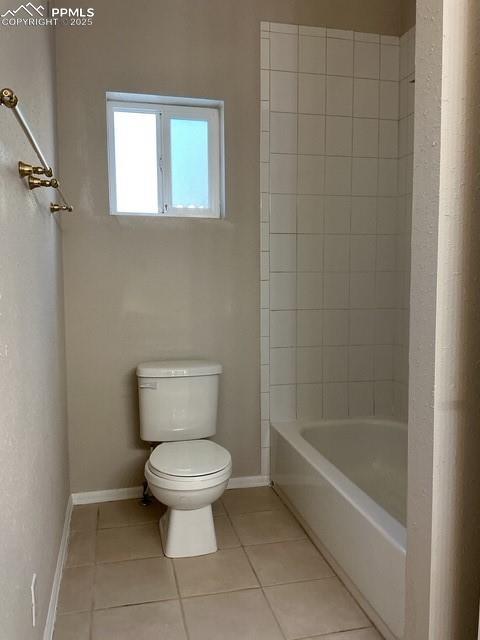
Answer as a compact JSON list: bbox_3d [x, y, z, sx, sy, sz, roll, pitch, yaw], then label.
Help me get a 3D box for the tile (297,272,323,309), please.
[{"bbox_3d":[0.380,-0.158,2.902,0.151,0.202,0.009,-1,5,-13],"label":"tile"}]

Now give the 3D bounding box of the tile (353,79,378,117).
[{"bbox_3d":[0.668,-1.177,2.853,0.150,0.201,0.010,-2,6,-13],"label":"tile"}]

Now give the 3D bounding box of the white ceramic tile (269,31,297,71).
[{"bbox_3d":[0.223,-1.359,2.729,0.150,0.185,0.010,-2,6,-13],"label":"white ceramic tile"}]

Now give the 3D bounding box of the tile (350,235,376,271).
[{"bbox_3d":[0.679,-0.369,2.952,0.151,0.202,0.009,-1,5,-13],"label":"tile"}]

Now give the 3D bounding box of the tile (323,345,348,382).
[{"bbox_3d":[0.534,0.248,2.980,0.152,0.203,0.010,-2,6,-14],"label":"tile"}]

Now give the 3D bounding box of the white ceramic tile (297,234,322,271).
[{"bbox_3d":[0.380,-0.361,2.883,0.151,0.202,0.009,-1,5,-13],"label":"white ceramic tile"}]

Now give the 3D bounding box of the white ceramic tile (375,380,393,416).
[{"bbox_3d":[0.820,0.447,3.058,0.118,0.195,0.009,-1,5,-13],"label":"white ceramic tile"}]

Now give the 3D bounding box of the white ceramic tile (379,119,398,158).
[{"bbox_3d":[0.816,-0.998,2.952,0.120,0.203,0.010,-1,5,-12],"label":"white ceramic tile"}]

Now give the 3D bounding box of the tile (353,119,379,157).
[{"bbox_3d":[0.669,-0.974,2.873,0.150,0.201,0.010,-2,6,-13],"label":"tile"}]

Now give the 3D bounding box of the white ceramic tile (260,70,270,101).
[{"bbox_3d":[0.128,-1.197,2.745,0.049,0.150,0.010,-2,6,-13],"label":"white ceramic tile"}]

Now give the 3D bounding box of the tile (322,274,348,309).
[{"bbox_3d":[0.533,-0.161,2.947,0.151,0.203,0.010,-2,6,-13],"label":"tile"}]

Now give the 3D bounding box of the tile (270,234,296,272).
[{"bbox_3d":[0.233,-0.358,2.886,0.152,0.203,0.010,-1,5,-12],"label":"tile"}]

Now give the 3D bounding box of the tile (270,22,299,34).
[{"bbox_3d":[0.222,-1.475,2.718,0.150,0.044,0.010,-2,6,-13],"label":"tile"}]

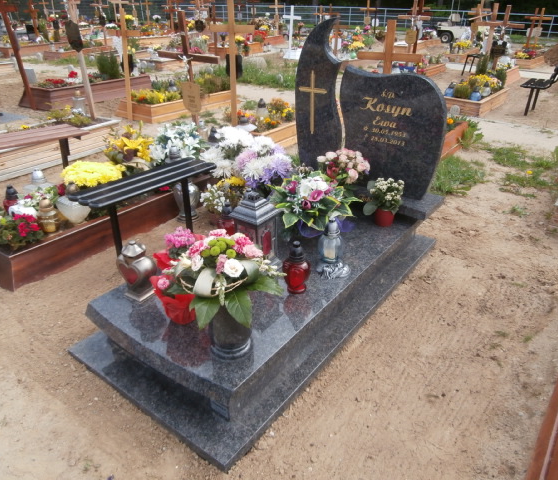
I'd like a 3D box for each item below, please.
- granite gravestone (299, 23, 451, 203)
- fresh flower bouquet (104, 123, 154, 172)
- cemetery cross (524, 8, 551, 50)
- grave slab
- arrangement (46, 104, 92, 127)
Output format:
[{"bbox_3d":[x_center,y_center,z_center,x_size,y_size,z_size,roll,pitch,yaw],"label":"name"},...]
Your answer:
[{"bbox_3d":[0.559,-0.834,2.803,1.030,1.016,0.090,18,33,33],"label":"granite gravestone"},{"bbox_3d":[-1.213,-0.746,3.577,0.390,0.390,0.340,-10,28,-17],"label":"fresh flower bouquet"},{"bbox_3d":[9.584,-7.740,16.200,0.700,1.350,0.100,18,33,33],"label":"cemetery cross"},{"bbox_3d":[0.051,0.170,2.435,0.959,0.258,2.056,19,34,32],"label":"grave slab"},{"bbox_3d":[-2.360,-1.401,5.039,0.420,0.200,0.370,19,34,32],"label":"arrangement"}]

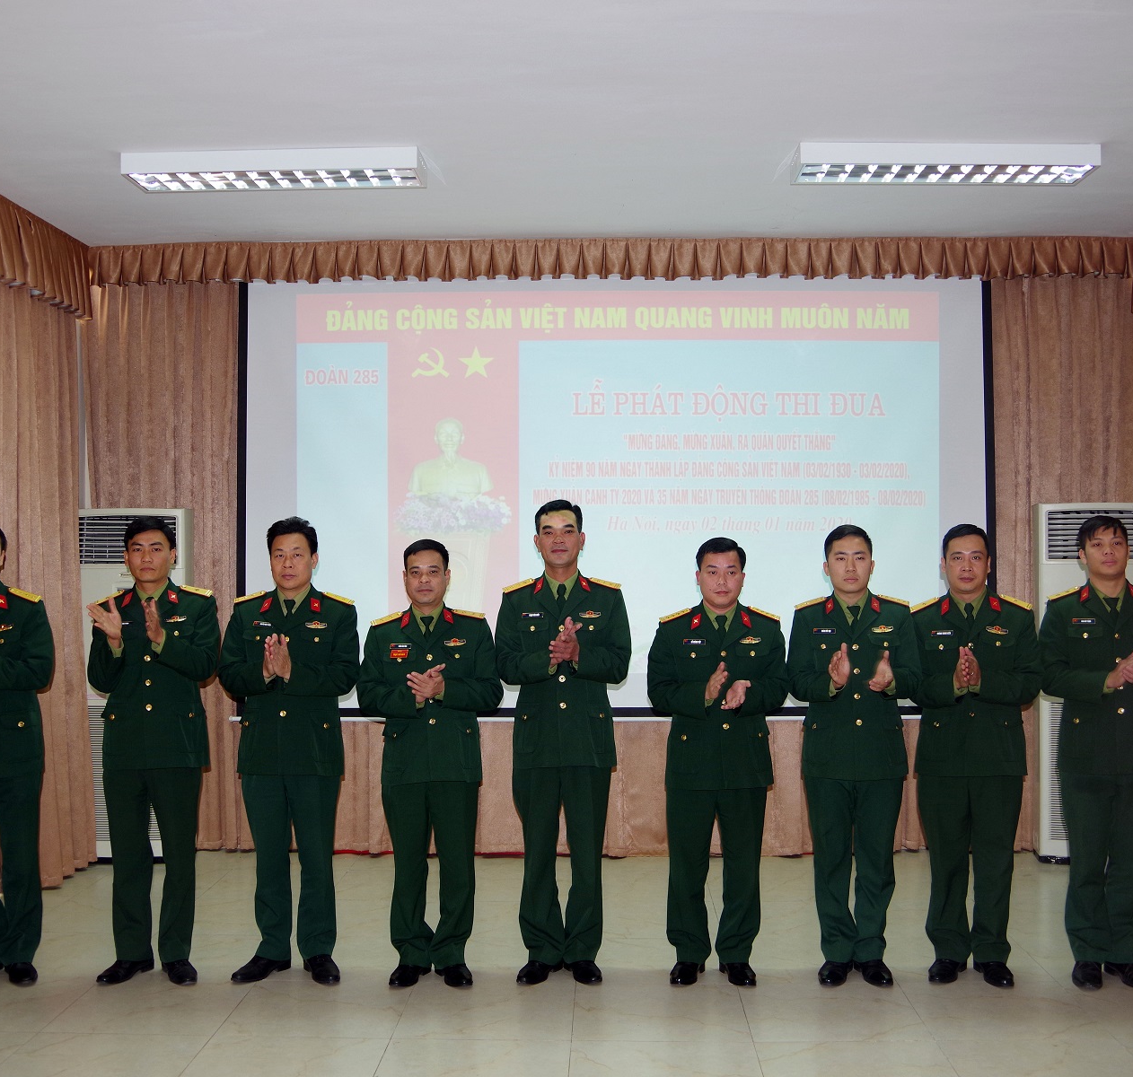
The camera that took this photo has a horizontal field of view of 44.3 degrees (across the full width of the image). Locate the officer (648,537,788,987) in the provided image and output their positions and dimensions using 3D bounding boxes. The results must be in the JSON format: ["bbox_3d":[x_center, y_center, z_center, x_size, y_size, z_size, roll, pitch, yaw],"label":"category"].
[{"bbox_3d":[0.576,0.830,5.235,0.540,1.660,0.440,0,0,0],"label":"officer"}]

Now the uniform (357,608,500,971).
[{"bbox_3d":[-0.520,0.945,5.285,0.530,1.375,0.380,0,0,-3],"label":"uniform"}]

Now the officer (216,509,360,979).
[{"bbox_3d":[-1.055,0.789,5.280,0.540,1.743,0.440,0,0,2],"label":"officer"}]

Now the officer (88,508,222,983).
[{"bbox_3d":[-1.573,0.794,5.300,0.520,1.751,0.430,0,0,-3],"label":"officer"}]

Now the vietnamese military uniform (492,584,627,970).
[{"bbox_3d":[-0.015,0.870,5.215,0.507,1.473,0.400,0,-1,2],"label":"vietnamese military uniform"}]

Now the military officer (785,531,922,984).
[{"bbox_3d":[1.072,0.803,5.159,0.491,1.723,0.460,0,-1,4],"label":"military officer"}]

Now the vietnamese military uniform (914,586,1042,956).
[{"bbox_3d":[1.535,0.915,5.270,0.530,1.420,0.400,0,0,13],"label":"vietnamese military uniform"}]

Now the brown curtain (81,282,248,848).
[{"bbox_3d":[-2.188,0.119,7.627,0.905,3.153,0.150,0,-1,2],"label":"brown curtain"}]

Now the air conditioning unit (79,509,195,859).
[{"bbox_3d":[-2.295,0.772,7.454,0.616,1.845,0.330,0,-1,-2],"label":"air conditioning unit"}]

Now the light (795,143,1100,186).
[{"bbox_3d":[1.525,-1.517,5.650,1.200,0.087,0.310,0,0,2],"label":"light"}]

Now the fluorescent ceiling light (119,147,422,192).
[{"bbox_3d":[-1.221,-1.530,5.812,1.220,0.090,0.310,0,0,2],"label":"fluorescent ceiling light"}]

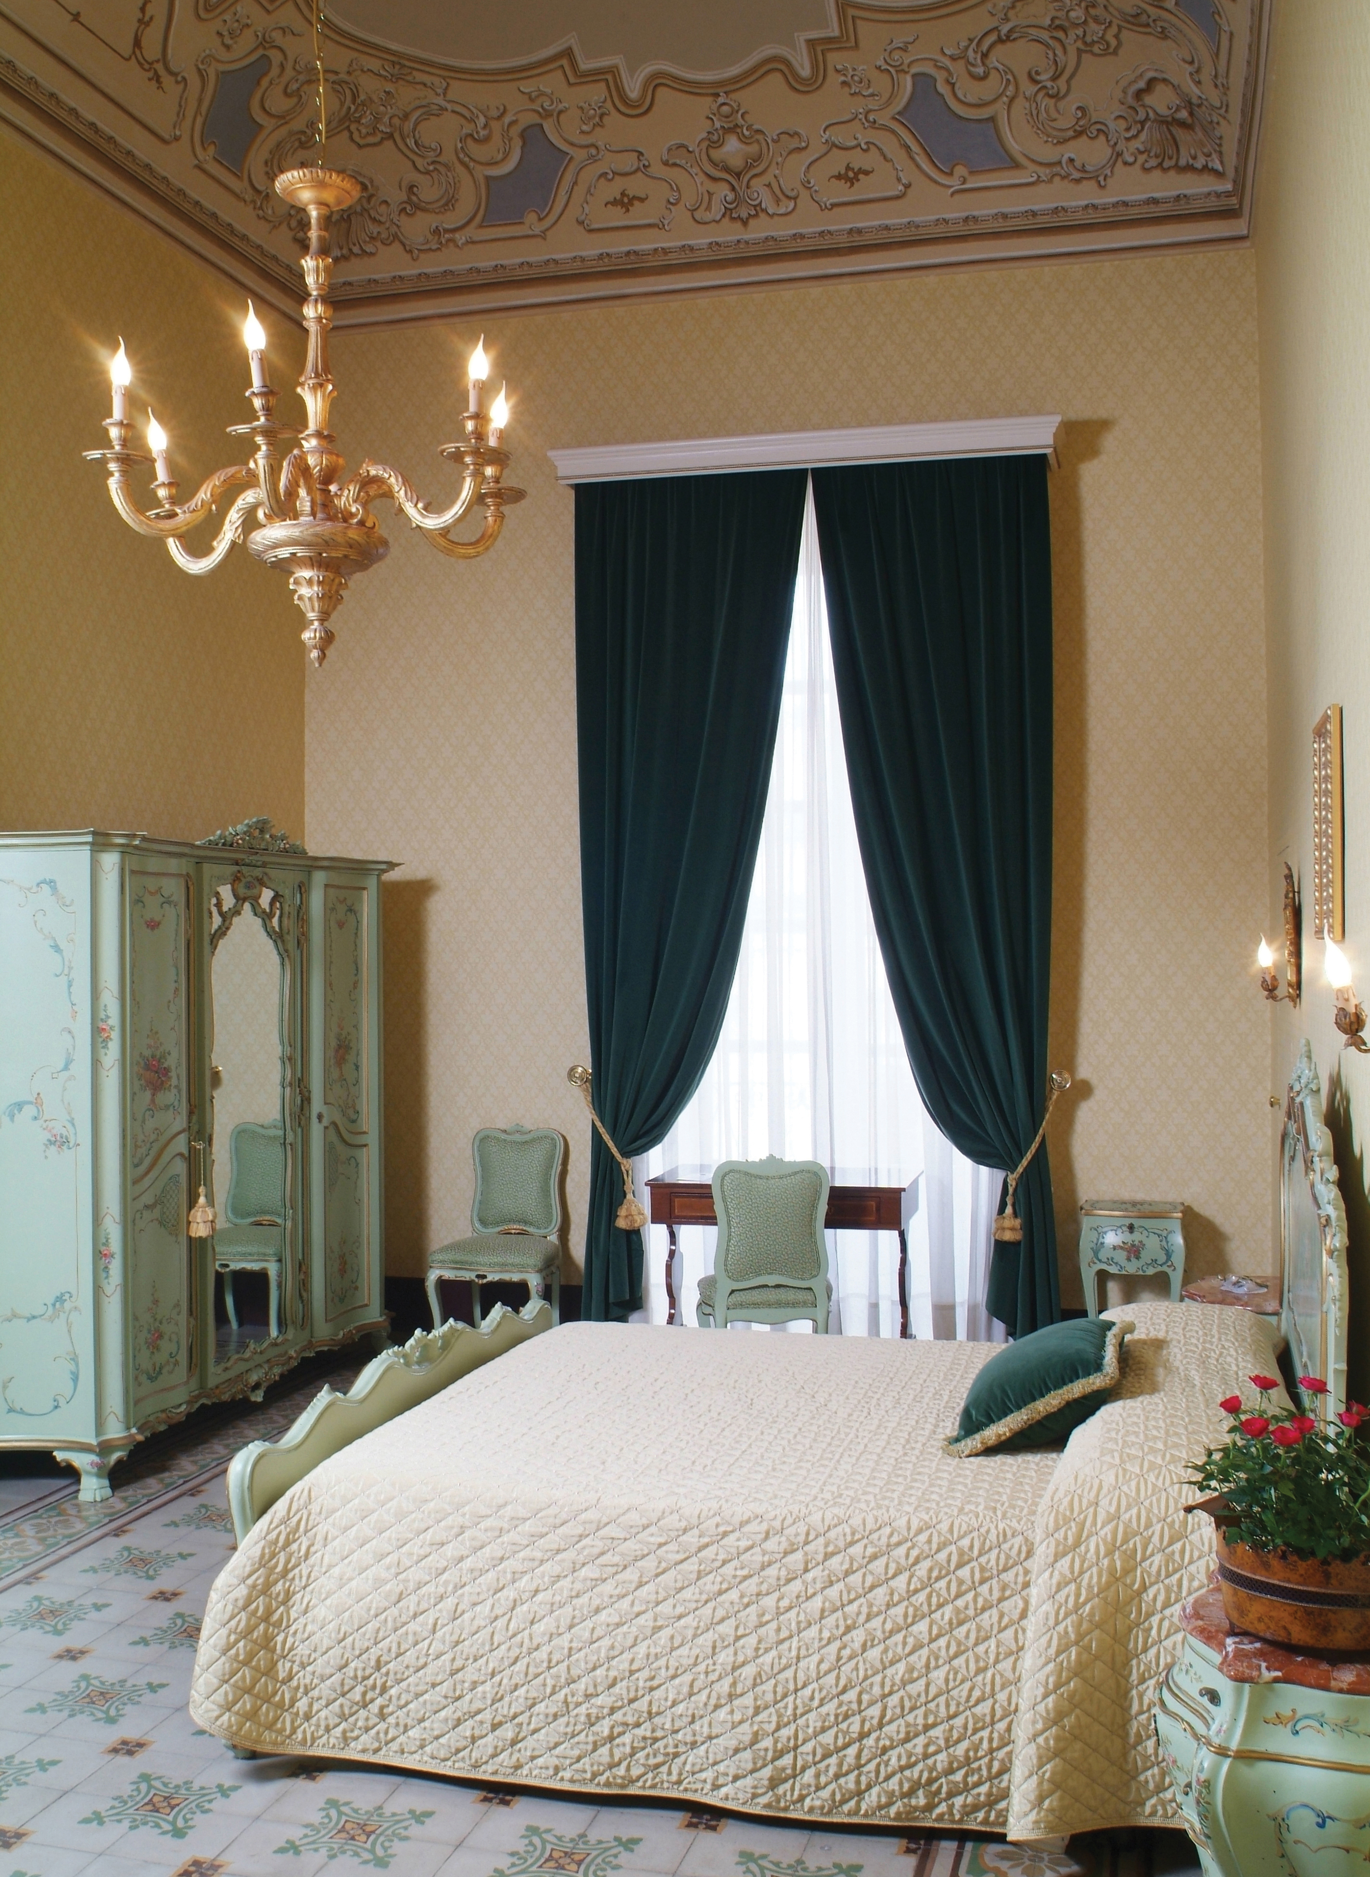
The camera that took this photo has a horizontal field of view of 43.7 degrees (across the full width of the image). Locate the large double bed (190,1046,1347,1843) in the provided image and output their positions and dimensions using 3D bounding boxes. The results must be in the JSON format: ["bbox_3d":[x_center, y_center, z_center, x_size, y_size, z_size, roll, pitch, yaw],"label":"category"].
[{"bbox_3d":[0.352,0.957,4.157,2.230,1.450,2.150,0,-2,14],"label":"large double bed"}]

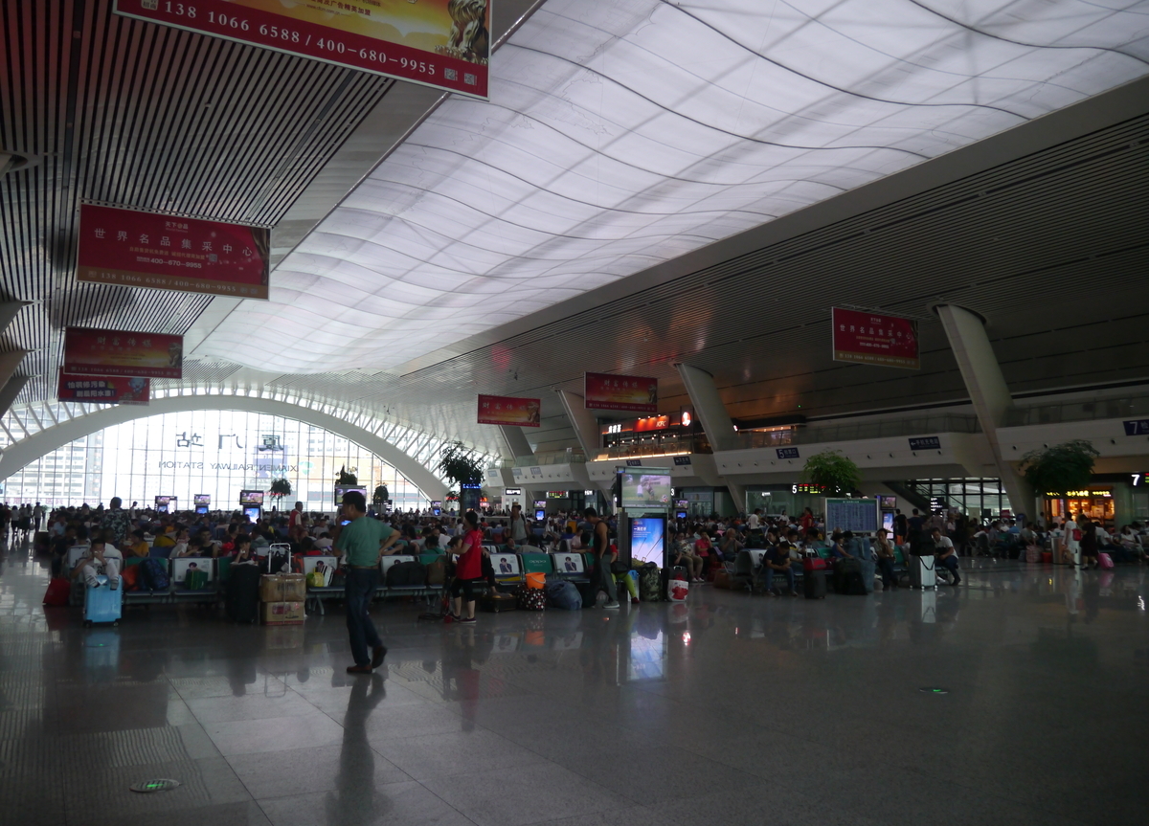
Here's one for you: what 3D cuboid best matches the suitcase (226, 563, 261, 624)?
[{"bbox_3d":[-4.610,2.504,12.965,0.420,0.820,0.300,4,-7,-29],"label":"suitcase"}]

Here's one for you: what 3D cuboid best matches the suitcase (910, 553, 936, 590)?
[{"bbox_3d":[7.421,3.359,19.777,0.450,0.700,0.300,4,-7,-29],"label":"suitcase"}]

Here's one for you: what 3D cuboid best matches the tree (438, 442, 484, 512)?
[{"bbox_3d":[-3.301,2.588,26.935,1.400,3.500,1.400,4,-7,-29],"label":"tree"}]

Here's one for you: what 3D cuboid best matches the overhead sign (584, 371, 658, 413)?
[{"bbox_3d":[3.384,-1.401,66.072,6.109,2.518,0.250,4,-7,-29],"label":"overhead sign"}]

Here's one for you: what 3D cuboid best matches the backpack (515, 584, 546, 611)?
[{"bbox_3d":[-0.704,2.941,14.965,0.420,0.420,0.260,4,-7,-29],"label":"backpack"}]

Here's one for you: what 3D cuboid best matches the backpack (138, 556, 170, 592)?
[{"bbox_3d":[-5.899,2.235,13.002,0.380,0.460,0.260,4,-7,-29],"label":"backpack"}]

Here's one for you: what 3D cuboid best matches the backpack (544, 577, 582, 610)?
[{"bbox_3d":[-0.192,2.884,14.863,0.500,0.450,0.370,4,-7,-29],"label":"backpack"}]

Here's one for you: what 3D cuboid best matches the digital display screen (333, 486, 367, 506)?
[{"bbox_3d":[-7.754,2.894,32.115,1.050,0.640,0.170,4,-7,-29],"label":"digital display screen"}]

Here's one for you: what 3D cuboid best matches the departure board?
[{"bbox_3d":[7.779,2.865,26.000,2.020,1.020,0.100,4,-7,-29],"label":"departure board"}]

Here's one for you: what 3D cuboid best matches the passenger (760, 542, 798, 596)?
[{"bbox_3d":[4.011,3.006,18.219,0.520,1.030,0.750,2,-6,-18],"label":"passenger"}]

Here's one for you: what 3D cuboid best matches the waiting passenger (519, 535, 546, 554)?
[{"bbox_3d":[-0.776,2.803,17.214,0.520,1.160,0.720,4,-7,-29],"label":"waiting passenger"}]

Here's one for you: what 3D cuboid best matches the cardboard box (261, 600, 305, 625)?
[{"bbox_3d":[-4.097,2.776,13.100,0.500,0.280,0.380,4,-7,-27],"label":"cardboard box"}]

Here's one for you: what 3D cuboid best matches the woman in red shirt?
[{"bbox_3d":[-1.563,2.198,13.399,0.500,1.580,0.460,-2,-6,25],"label":"woman in red shirt"}]

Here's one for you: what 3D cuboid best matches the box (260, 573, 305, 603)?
[{"bbox_3d":[-4.029,2.421,12.874,0.560,0.345,0.360,4,-7,-29],"label":"box"}]

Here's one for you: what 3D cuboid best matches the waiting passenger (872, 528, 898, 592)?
[{"bbox_3d":[6.444,3.056,19.451,0.500,1.220,0.680,1,-6,-5],"label":"waiting passenger"}]

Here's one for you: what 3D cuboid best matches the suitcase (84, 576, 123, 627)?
[{"bbox_3d":[-6.236,2.485,12.305,0.430,0.645,0.270,4,-7,-29],"label":"suitcase"}]

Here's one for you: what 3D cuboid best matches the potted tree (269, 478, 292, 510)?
[{"bbox_3d":[-23.802,7.167,74.804,1.900,3.849,1.900,4,-7,-29],"label":"potted tree"}]

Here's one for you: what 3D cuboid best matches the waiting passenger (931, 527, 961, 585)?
[{"bbox_3d":[8.437,3.249,21.121,0.520,1.240,0.750,-4,-8,40],"label":"waiting passenger"}]

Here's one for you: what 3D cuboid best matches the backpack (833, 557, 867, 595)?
[{"bbox_3d":[5.174,3.081,17.566,0.470,0.680,0.360,4,-7,-29],"label":"backpack"}]

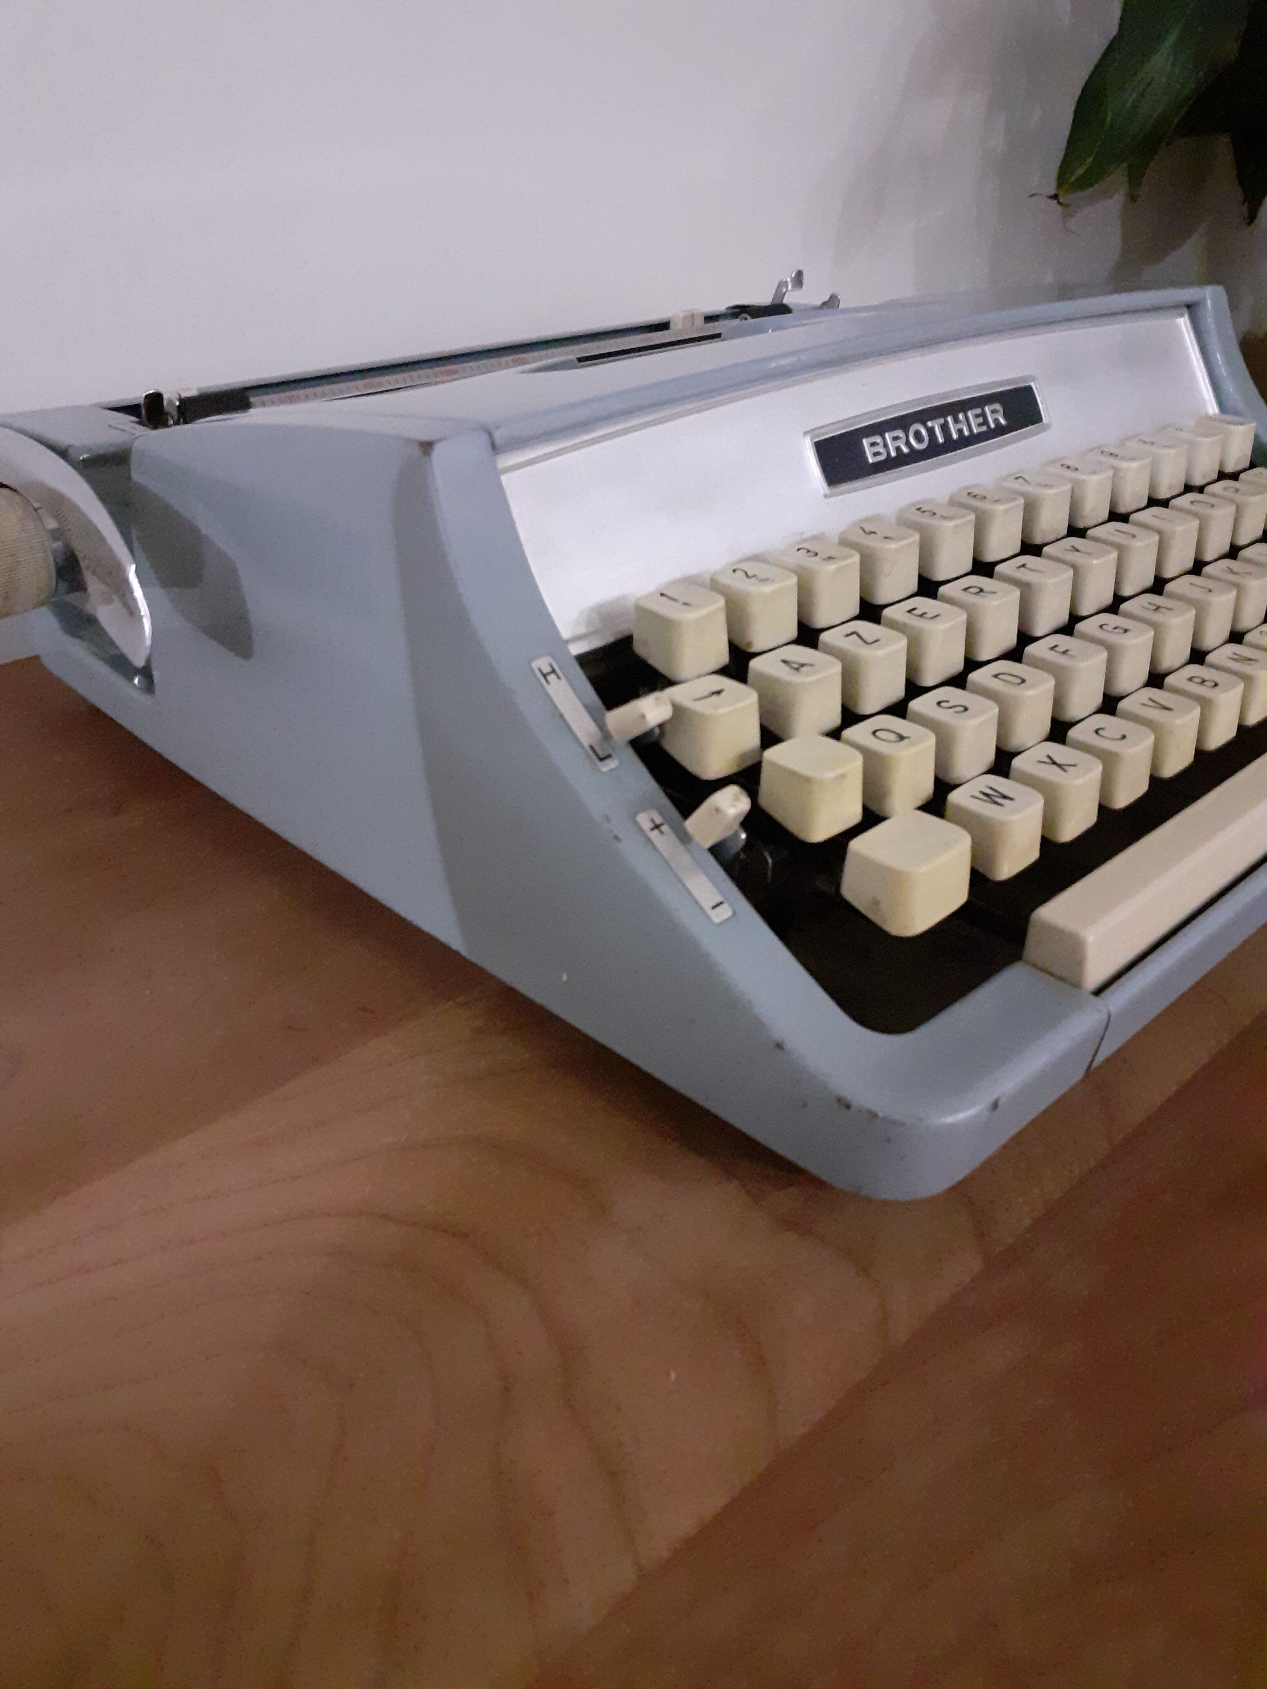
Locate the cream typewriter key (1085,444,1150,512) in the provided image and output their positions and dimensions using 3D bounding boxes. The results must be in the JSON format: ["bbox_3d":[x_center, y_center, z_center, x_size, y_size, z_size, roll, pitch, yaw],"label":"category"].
[{"bbox_3d":[0.119,-0.090,0.325,0.013,0.013,0.014,-25,37,-37],"label":"cream typewriter key"}]

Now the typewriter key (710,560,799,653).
[{"bbox_3d":[0.022,-0.045,0.244,0.013,0.013,0.013,-25,39,-37],"label":"typewriter key"}]

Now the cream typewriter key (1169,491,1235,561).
[{"bbox_3d":[0.139,-0.078,0.324,0.013,0.012,0.013,-25,39,-37],"label":"cream typewriter key"}]

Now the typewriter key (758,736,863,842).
[{"bbox_3d":[0.029,-0.009,0.216,0.014,0.012,0.015,-25,40,-37],"label":"typewriter key"}]

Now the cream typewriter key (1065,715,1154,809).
[{"bbox_3d":[0.090,-0.016,0.252,0.013,0.012,0.014,-25,37,-37],"label":"cream typewriter key"}]

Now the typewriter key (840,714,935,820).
[{"bbox_3d":[0.044,-0.014,0.229,0.013,0.012,0.013,-25,39,-37],"label":"typewriter key"}]

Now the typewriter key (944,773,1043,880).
[{"bbox_3d":[0.063,-0.003,0.228,0.013,0.012,0.013,-25,39,-37],"label":"typewriter key"}]

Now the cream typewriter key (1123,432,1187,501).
[{"bbox_3d":[0.133,-0.097,0.336,0.013,0.013,0.014,-25,37,-37],"label":"cream typewriter key"}]

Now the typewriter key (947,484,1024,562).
[{"bbox_3d":[0.078,-0.071,0.290,0.013,0.013,0.013,-25,39,-37],"label":"typewriter key"}]

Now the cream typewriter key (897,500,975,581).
[{"bbox_3d":[0.064,-0.064,0.280,0.014,0.012,0.015,-25,40,-37],"label":"cream typewriter key"}]

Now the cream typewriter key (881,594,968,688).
[{"bbox_3d":[0.056,-0.040,0.256,0.014,0.012,0.015,-25,40,-37],"label":"cream typewriter key"}]

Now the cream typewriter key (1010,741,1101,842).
[{"bbox_3d":[0.077,-0.009,0.240,0.013,0.012,0.014,-25,37,-37],"label":"cream typewriter key"}]

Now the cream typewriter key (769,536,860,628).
[{"bbox_3d":[0.036,-0.051,0.255,0.013,0.013,0.013,-25,39,-37],"label":"cream typewriter key"}]

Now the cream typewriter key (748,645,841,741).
[{"bbox_3d":[0.029,-0.027,0.233,0.013,0.012,0.013,-25,39,-37],"label":"cream typewriter key"}]

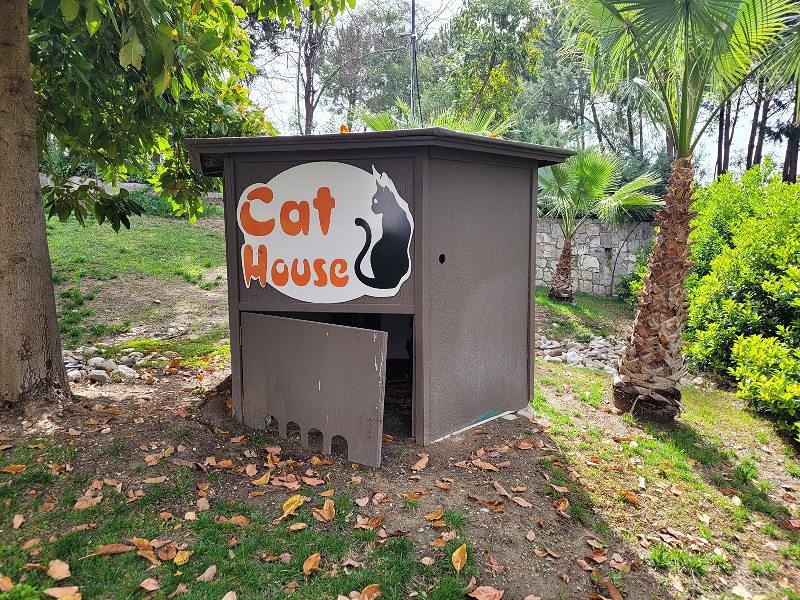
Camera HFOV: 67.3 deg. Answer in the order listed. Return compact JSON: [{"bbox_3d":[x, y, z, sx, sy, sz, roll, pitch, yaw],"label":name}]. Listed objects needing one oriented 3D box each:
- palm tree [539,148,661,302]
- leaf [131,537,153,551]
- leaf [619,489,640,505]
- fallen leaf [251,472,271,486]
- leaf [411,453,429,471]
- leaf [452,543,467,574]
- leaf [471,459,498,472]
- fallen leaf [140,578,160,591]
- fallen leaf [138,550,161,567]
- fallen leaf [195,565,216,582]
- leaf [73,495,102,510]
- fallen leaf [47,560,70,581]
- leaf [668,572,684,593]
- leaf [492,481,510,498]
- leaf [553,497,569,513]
[{"bbox_3d":[3.623,-1.443,11.800,2.700,3.000,2.600,0,5,0],"label":"palm tree"},{"bbox_3d":[-1.124,1.058,2.612,0.104,0.030,0.040,4,9,13],"label":"leaf"},{"bbox_3d":[1.303,1.116,3.404,0.055,0.035,0.157,-3,16,-25],"label":"leaf"},{"bbox_3d":[-0.757,0.974,3.261,0.067,0.030,0.121,10,11,39],"label":"fallen leaf"},{"bbox_3d":[0.116,0.962,3.579,0.059,0.030,0.150,8,10,31],"label":"leaf"},{"bbox_3d":[0.275,1.153,2.684,0.068,0.030,0.133,2,46,26],"label":"leaf"},{"bbox_3d":[0.544,1.065,3.866,0.180,0.035,0.075,4,8,38],"label":"leaf"},{"bbox_3d":[-1.036,1.181,2.494,0.085,0.020,0.080,0,10,0],"label":"fallen leaf"},{"bbox_3d":[-1.112,1.147,2.667,0.095,0.030,0.090,0,13,0],"label":"fallen leaf"},{"bbox_3d":[-0.784,1.102,2.421,0.041,0.030,0.091,8,10,32],"label":"fallen leaf"},{"bbox_3d":[-1.744,1.130,3.354,0.165,0.035,0.070,-4,7,-30],"label":"leaf"},{"bbox_3d":[-1.454,1.152,2.558,0.100,0.030,0.115,0,17,0],"label":"fallen leaf"},{"bbox_3d":[1.148,1.173,2.494,0.040,0.030,0.089,1,9,-10],"label":"leaf"},{"bbox_3d":[0.588,1.087,3.445,0.055,0.035,0.173,-3,21,-28],"label":"leaf"},{"bbox_3d":[0.878,1.119,3.288,0.078,0.045,0.080,0,6,0],"label":"leaf"}]

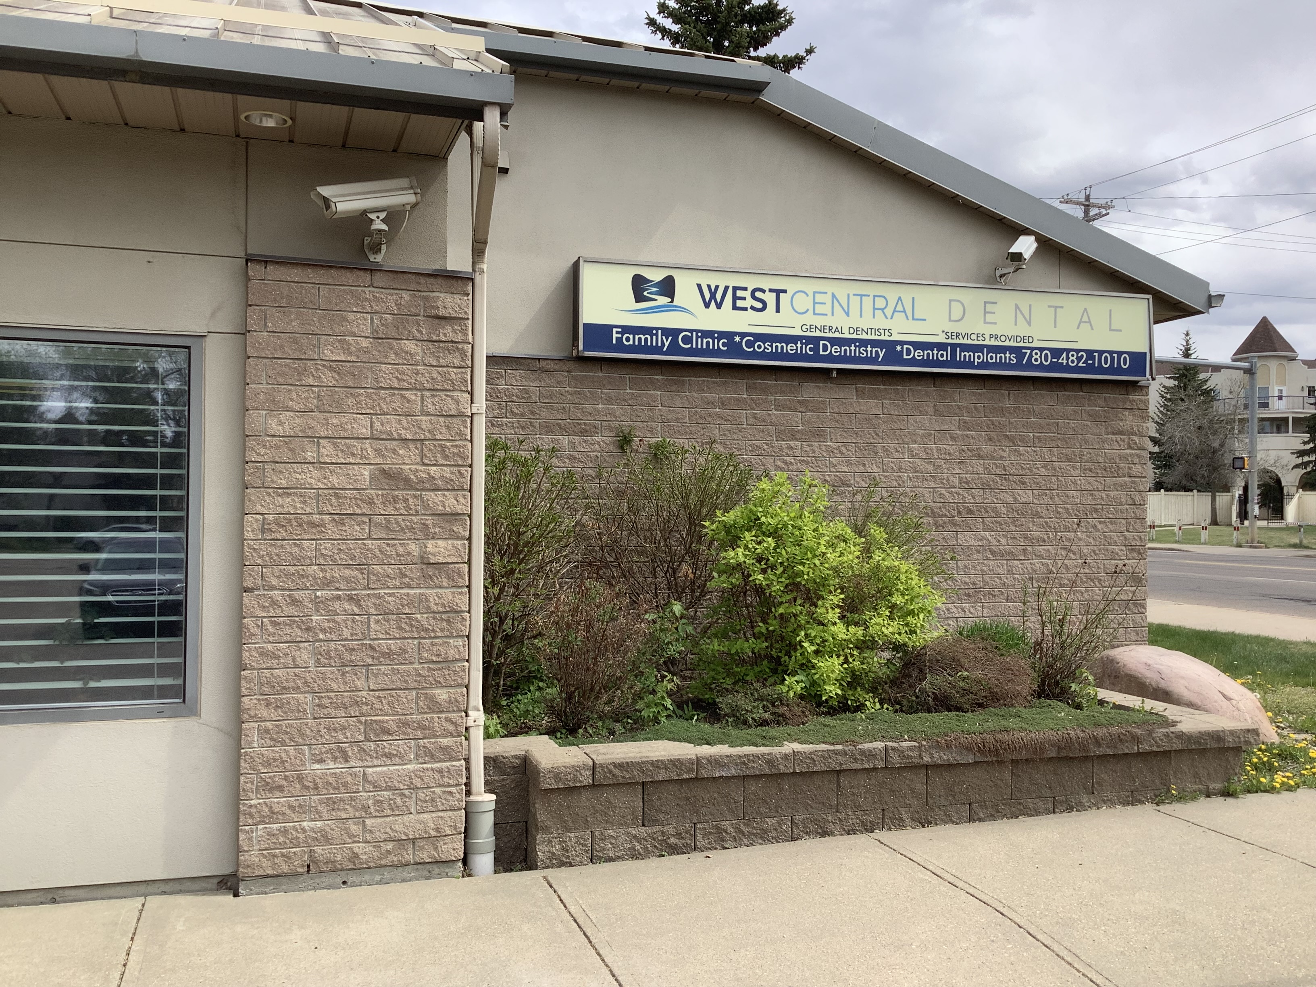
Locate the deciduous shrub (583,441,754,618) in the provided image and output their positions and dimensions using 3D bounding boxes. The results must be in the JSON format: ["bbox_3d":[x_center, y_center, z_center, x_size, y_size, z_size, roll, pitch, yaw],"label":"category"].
[{"bbox_3d":[0.071,0.391,7.045,1.089,1.428,0.950,1,0,-17],"label":"deciduous shrub"}]

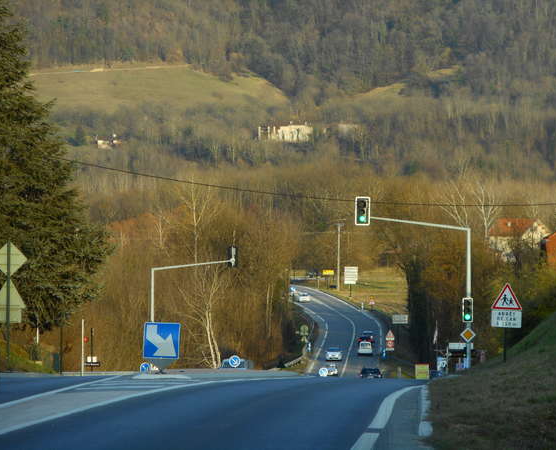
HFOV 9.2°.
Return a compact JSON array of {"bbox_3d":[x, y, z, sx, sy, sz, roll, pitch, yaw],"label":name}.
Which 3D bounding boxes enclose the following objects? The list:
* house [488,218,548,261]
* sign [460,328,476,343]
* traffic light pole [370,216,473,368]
[{"bbox_3d":[48.069,2.886,690.000,8.700,8.300,10.200,0,0,-38],"label":"house"},{"bbox_3d":[6.179,3.586,112.500,0.490,0.490,0.060,0,0,2],"label":"sign"},{"bbox_3d":[4.678,2.396,113.000,3.350,5.300,0.400,0,0,2],"label":"traffic light pole"}]

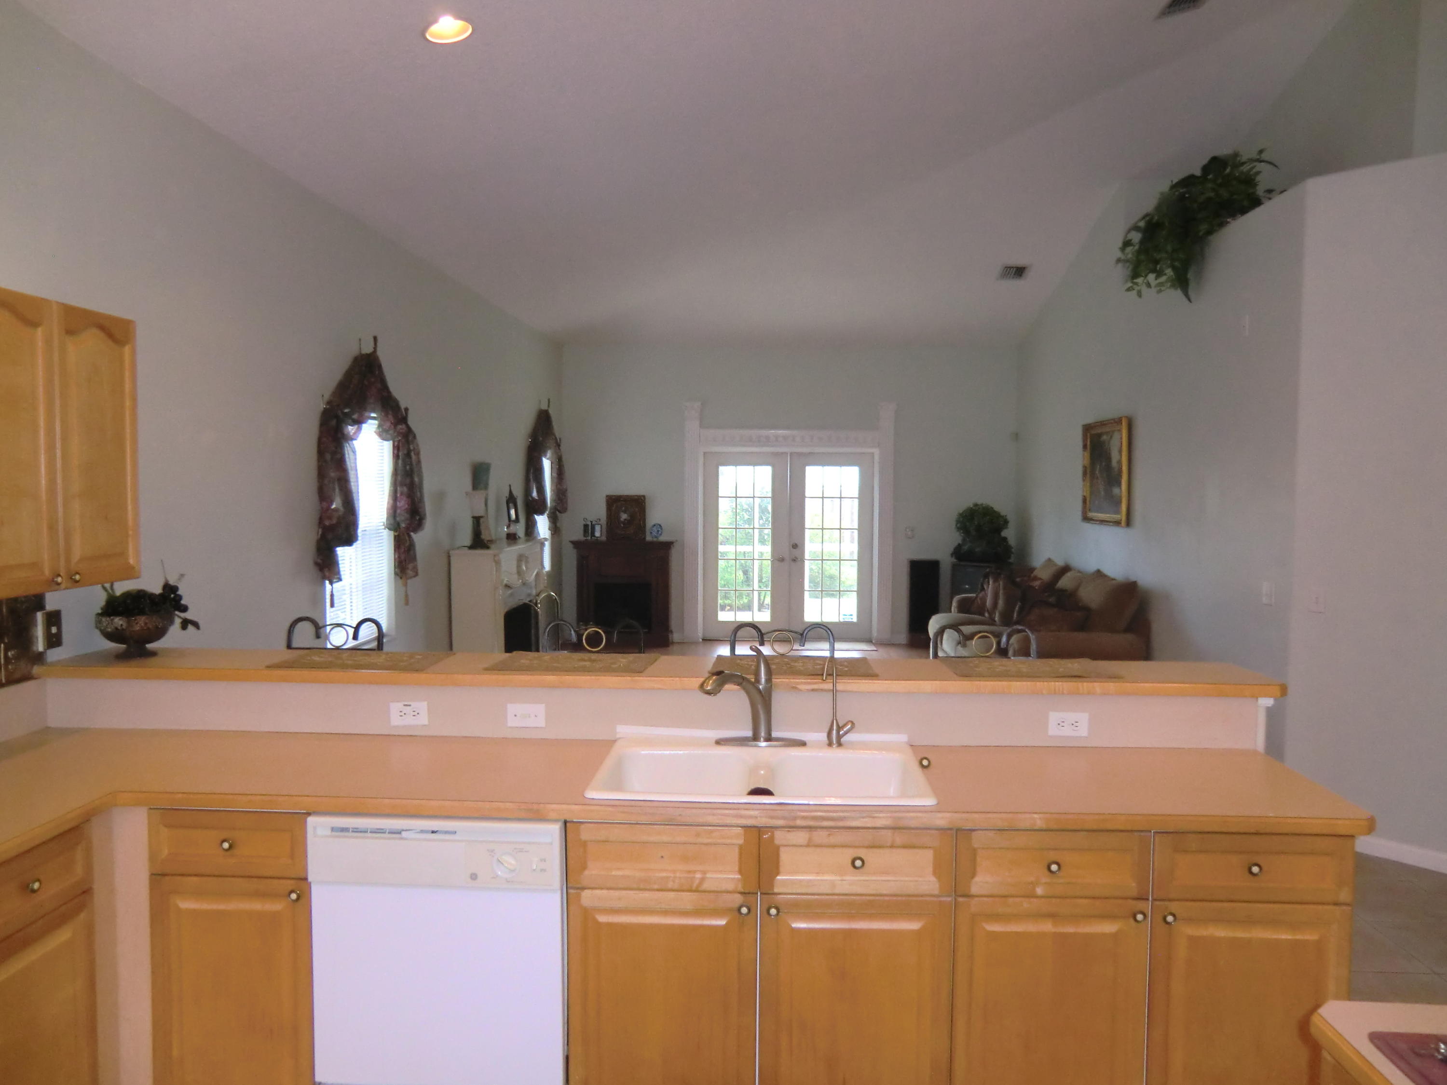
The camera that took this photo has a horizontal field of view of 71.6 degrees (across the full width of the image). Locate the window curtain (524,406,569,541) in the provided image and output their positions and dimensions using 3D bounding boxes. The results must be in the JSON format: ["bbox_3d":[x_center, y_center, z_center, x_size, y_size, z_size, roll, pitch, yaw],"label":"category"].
[{"bbox_3d":[-1.699,-0.656,9.636,0.170,1.230,1.280,1,4,3],"label":"window curtain"}]

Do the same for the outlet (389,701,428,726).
[{"bbox_3d":[-0.950,0.517,3.030,0.115,0.071,0.012,0,3,4],"label":"outlet"}]

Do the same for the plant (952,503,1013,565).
[{"bbox_3d":[2.594,-0.098,10.135,0.593,0.597,0.550,0,3,4],"label":"plant"}]

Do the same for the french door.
[{"bbox_3d":[0.700,0.053,10.805,1.811,2.061,0.060,0,3,4],"label":"french door"}]

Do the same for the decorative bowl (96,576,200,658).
[{"bbox_3d":[-1.891,0.242,3.283,0.300,0.251,0.250,0,3,4],"label":"decorative bowl"}]

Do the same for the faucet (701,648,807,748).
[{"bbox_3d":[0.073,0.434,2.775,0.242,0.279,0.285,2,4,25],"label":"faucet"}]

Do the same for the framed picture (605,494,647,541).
[{"bbox_3d":[-1.013,-0.251,10.346,0.415,0.460,0.070,1,4,3],"label":"framed picture"}]

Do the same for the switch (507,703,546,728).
[{"bbox_3d":[-0.580,0.511,2.950,0.112,0.070,0.011,1,4,3],"label":"switch"}]

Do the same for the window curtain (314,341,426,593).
[{"bbox_3d":[-1.981,-0.464,5.801,0.200,1.380,1.210,0,3,4],"label":"window curtain"}]

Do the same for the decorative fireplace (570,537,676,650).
[{"bbox_3d":[-1.058,0.521,10.735,1.056,1.112,0.380,0,3,4],"label":"decorative fireplace"}]

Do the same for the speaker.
[{"bbox_3d":[2.055,0.608,10.290,0.300,0.885,0.330,1,4,3],"label":"speaker"}]

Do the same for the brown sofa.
[{"bbox_3d":[2.306,0.740,7.905,1.140,1.000,2.420,0,3,4],"label":"brown sofa"}]

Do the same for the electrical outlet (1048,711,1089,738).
[{"bbox_3d":[1.000,0.527,2.904,0.114,0.071,0.010,1,4,3],"label":"electrical outlet"}]

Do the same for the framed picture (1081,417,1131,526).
[{"bbox_3d":[2.875,-0.526,7.555,0.055,0.775,0.950,1,4,3],"label":"framed picture"}]

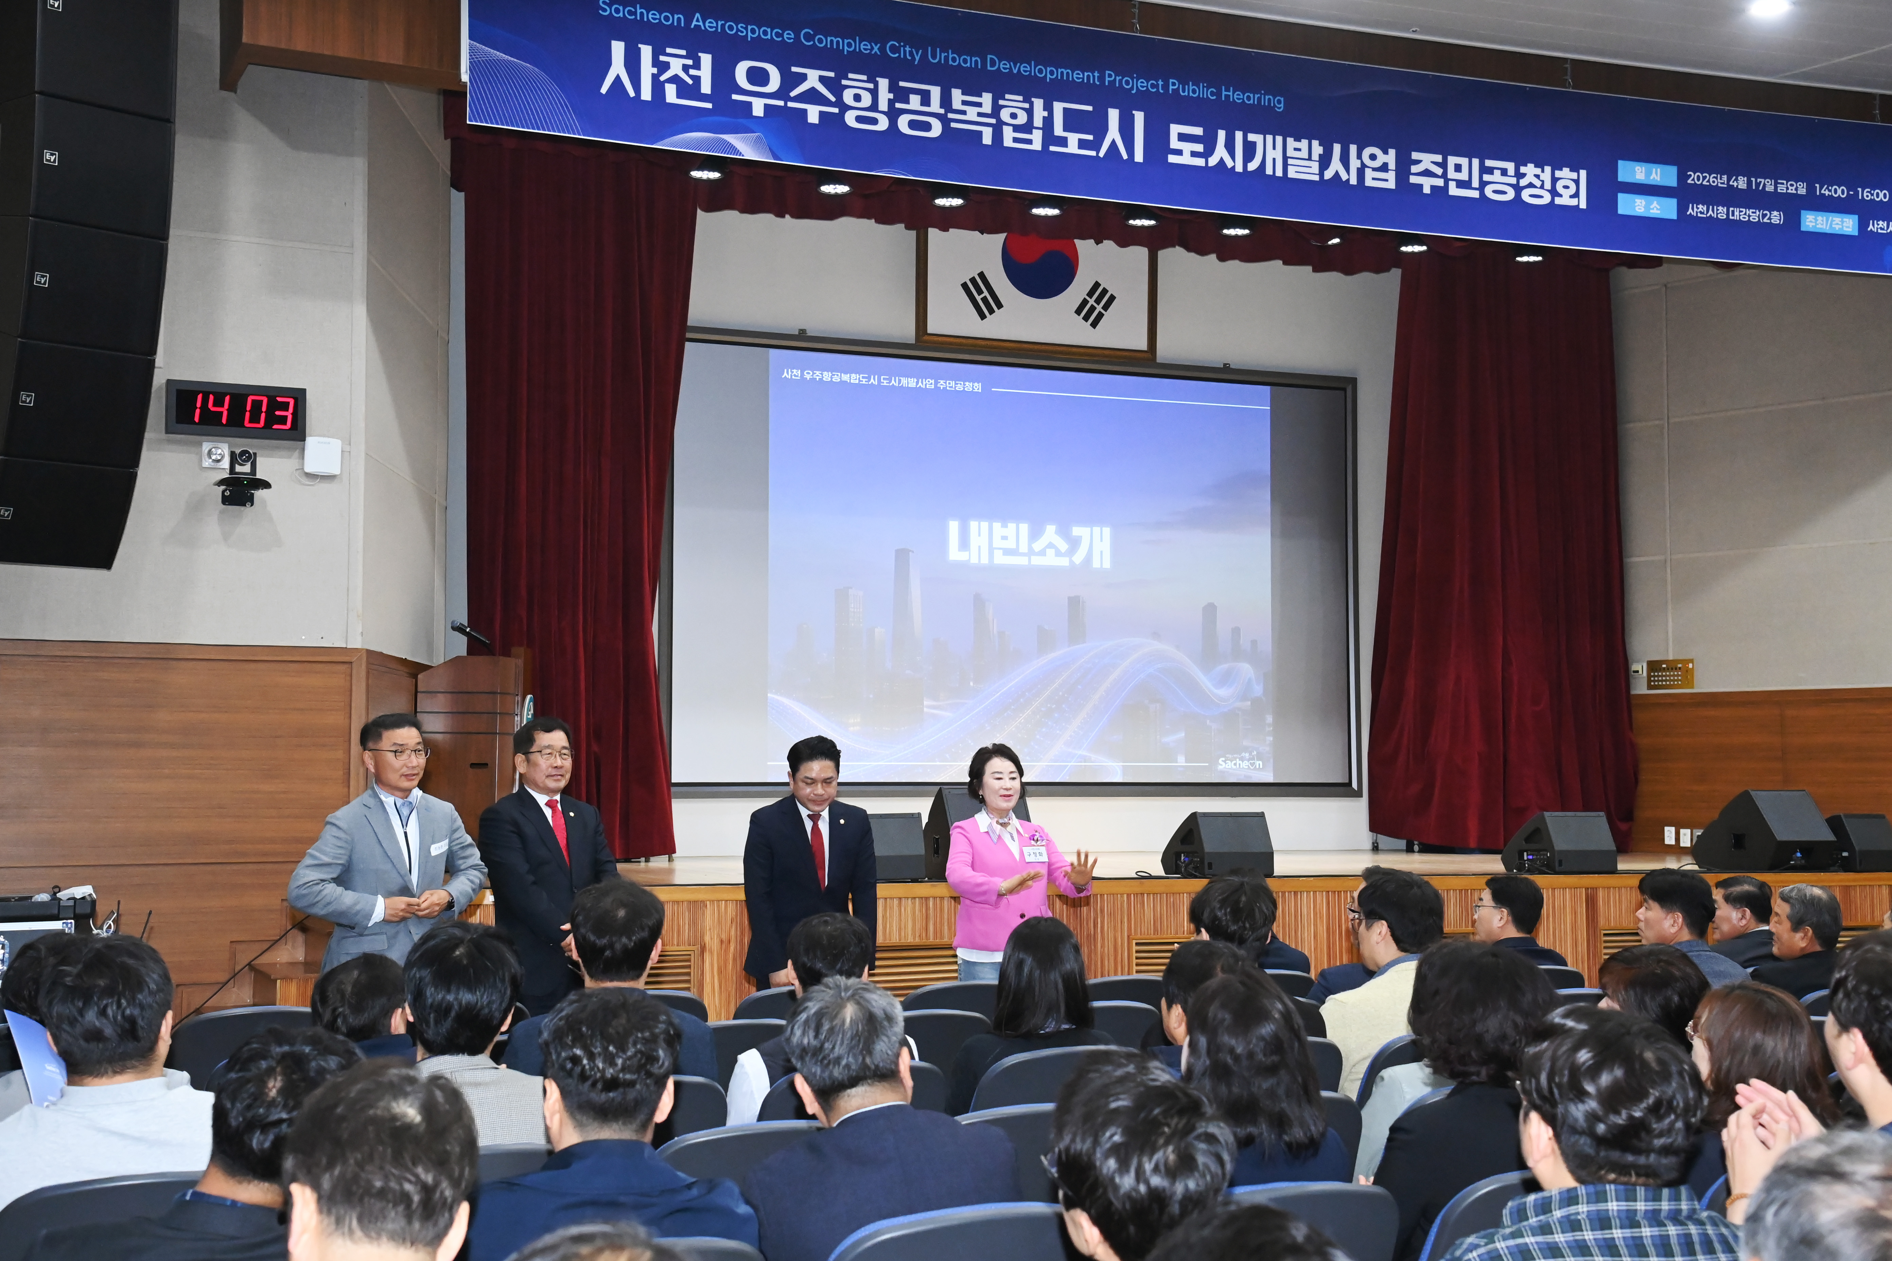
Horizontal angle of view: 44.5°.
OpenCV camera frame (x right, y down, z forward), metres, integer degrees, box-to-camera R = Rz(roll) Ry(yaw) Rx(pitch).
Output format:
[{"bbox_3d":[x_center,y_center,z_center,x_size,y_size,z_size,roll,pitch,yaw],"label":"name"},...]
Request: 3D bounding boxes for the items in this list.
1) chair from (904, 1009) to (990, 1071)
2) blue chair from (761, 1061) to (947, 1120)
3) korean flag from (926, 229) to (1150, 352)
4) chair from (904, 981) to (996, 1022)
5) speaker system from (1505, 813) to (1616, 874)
[{"bbox_3d":[-0.175,1.495,6.449,0.550,0.900,0.600,2,-4,-22],"label":"chair"},{"bbox_3d":[-0.314,1.409,5.322,0.510,0.880,0.600,2,-4,-21],"label":"blue chair"},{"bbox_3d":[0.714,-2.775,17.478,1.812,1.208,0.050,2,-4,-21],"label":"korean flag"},{"bbox_3d":[-0.026,1.570,7.586,0.520,0.880,0.550,2,-4,-21],"label":"chair"},{"bbox_3d":[3.409,1.179,12.862,0.409,0.333,0.482,2,-4,-23],"label":"speaker system"}]

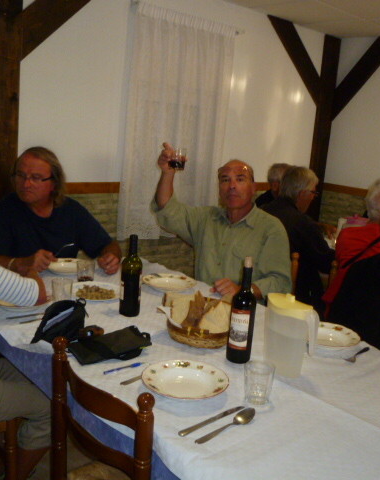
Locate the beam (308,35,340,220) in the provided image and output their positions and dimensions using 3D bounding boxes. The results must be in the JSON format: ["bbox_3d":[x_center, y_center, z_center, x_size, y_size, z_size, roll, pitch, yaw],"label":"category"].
[{"bbox_3d":[1.351,-0.854,5.503,0.150,2.500,0.150,-6,16,-43],"label":"beam"}]

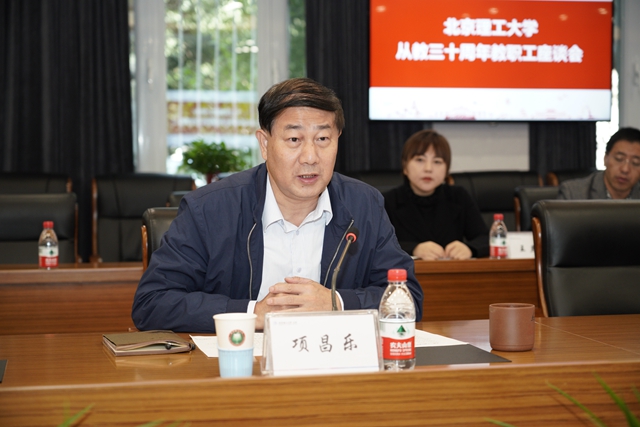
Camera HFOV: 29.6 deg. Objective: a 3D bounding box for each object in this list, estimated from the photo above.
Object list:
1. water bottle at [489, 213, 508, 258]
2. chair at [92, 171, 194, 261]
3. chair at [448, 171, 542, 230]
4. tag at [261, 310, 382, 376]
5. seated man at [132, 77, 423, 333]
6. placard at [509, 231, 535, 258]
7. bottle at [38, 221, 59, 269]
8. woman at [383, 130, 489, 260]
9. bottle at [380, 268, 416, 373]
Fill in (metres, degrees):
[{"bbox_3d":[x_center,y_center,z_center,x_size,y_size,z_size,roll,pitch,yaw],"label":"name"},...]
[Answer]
[{"bbox_3d":[0.636,0.086,4.307,0.060,0.180,0.060,0,2,0],"label":"water bottle"},{"bbox_3d":[-0.880,0.329,6.268,0.600,1.040,0.630,-1,2,-15],"label":"chair"},{"bbox_3d":[1.080,0.307,6.817,0.600,1.040,0.630,-1,2,-15],"label":"chair"},{"bbox_3d":[0.005,0.216,1.995,0.198,0.103,0.080,-1,2,-15],"label":"tag"},{"bbox_3d":[-0.095,0.358,2.616,0.620,1.270,0.700,-1,2,-14],"label":"seated man"},{"bbox_3d":[0.775,0.123,4.348,0.198,0.103,0.080,-1,2,-15],"label":"placard"},{"bbox_3d":[-0.871,0.112,3.897,0.060,0.180,0.060,-1,2,-15],"label":"bottle"},{"bbox_3d":[0.440,0.298,4.766,0.470,1.220,0.680,0,2,-10],"label":"woman"},{"bbox_3d":[0.129,0.181,2.009,0.061,0.180,0.061,0,2,0],"label":"bottle"}]

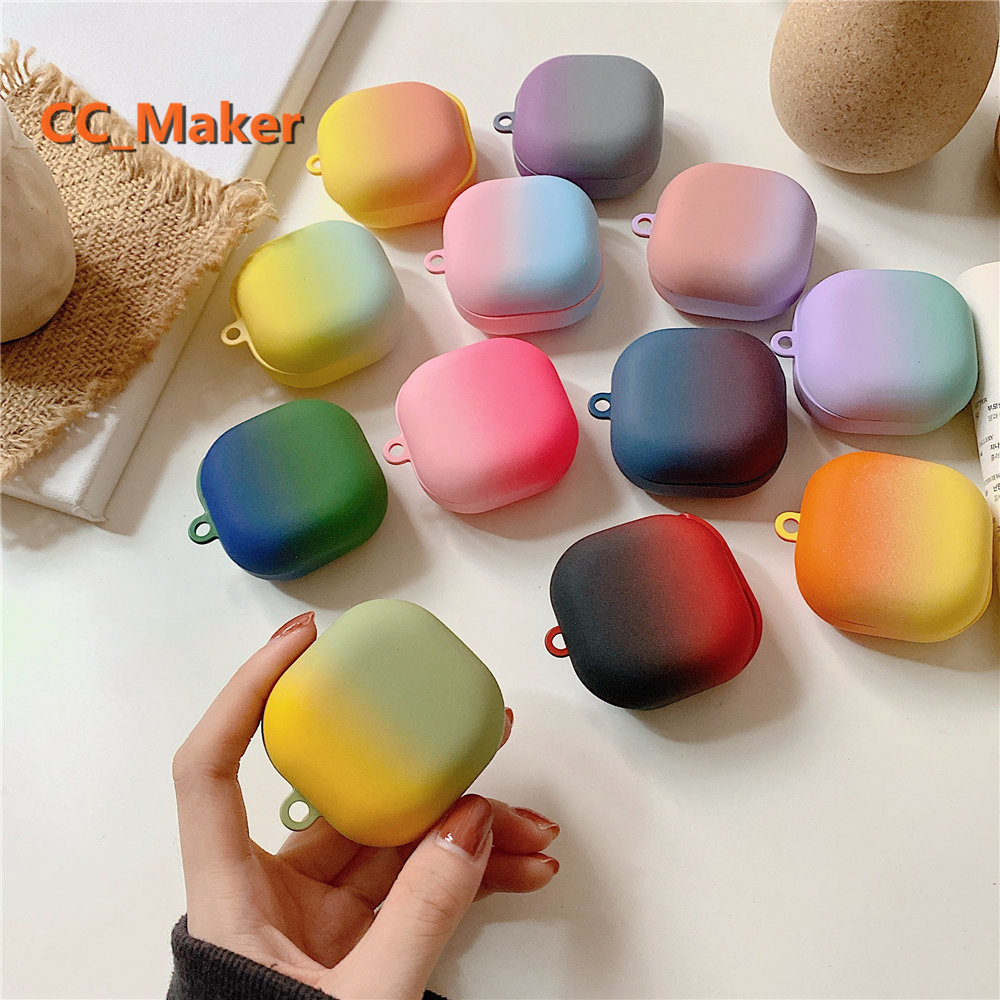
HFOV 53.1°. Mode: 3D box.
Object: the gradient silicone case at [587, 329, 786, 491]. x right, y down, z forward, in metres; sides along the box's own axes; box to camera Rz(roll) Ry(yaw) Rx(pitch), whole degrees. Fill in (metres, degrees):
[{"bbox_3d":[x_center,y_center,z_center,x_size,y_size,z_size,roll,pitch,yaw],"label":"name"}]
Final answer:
[{"bbox_3d":[0.057,-0.027,0.310,0.061,0.030,0.053,2,67,6],"label":"gradient silicone case"}]

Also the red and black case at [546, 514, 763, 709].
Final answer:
[{"bbox_3d":[0.040,0.032,0.286,0.061,0.030,0.053,-19,67,-3],"label":"red and black case"}]

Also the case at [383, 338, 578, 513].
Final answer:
[{"bbox_3d":[-0.008,-0.023,0.313,0.061,0.030,0.053,-19,67,-3],"label":"case"}]

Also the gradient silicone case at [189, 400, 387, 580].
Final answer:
[{"bbox_3d":[-0.067,-0.002,0.310,0.061,0.030,0.053,-27,67,-7],"label":"gradient silicone case"}]

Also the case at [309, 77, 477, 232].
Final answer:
[{"bbox_3d":[-0.040,-0.123,0.359,0.061,0.030,0.053,-9,67,1],"label":"case"}]

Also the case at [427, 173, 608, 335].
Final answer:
[{"bbox_3d":[0.005,-0.082,0.338,0.061,0.030,0.053,-7,67,2],"label":"case"}]

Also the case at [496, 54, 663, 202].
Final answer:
[{"bbox_3d":[0.028,-0.133,0.357,0.061,0.030,0.053,4,67,6],"label":"case"}]

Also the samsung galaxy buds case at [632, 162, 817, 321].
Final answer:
[{"bbox_3d":[0.073,-0.086,0.334,0.061,0.030,0.053,11,68,9],"label":"samsung galaxy buds case"}]

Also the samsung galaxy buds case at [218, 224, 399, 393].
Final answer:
[{"bbox_3d":[-0.064,-0.065,0.336,0.061,0.030,0.053,-27,67,-7],"label":"samsung galaxy buds case"}]

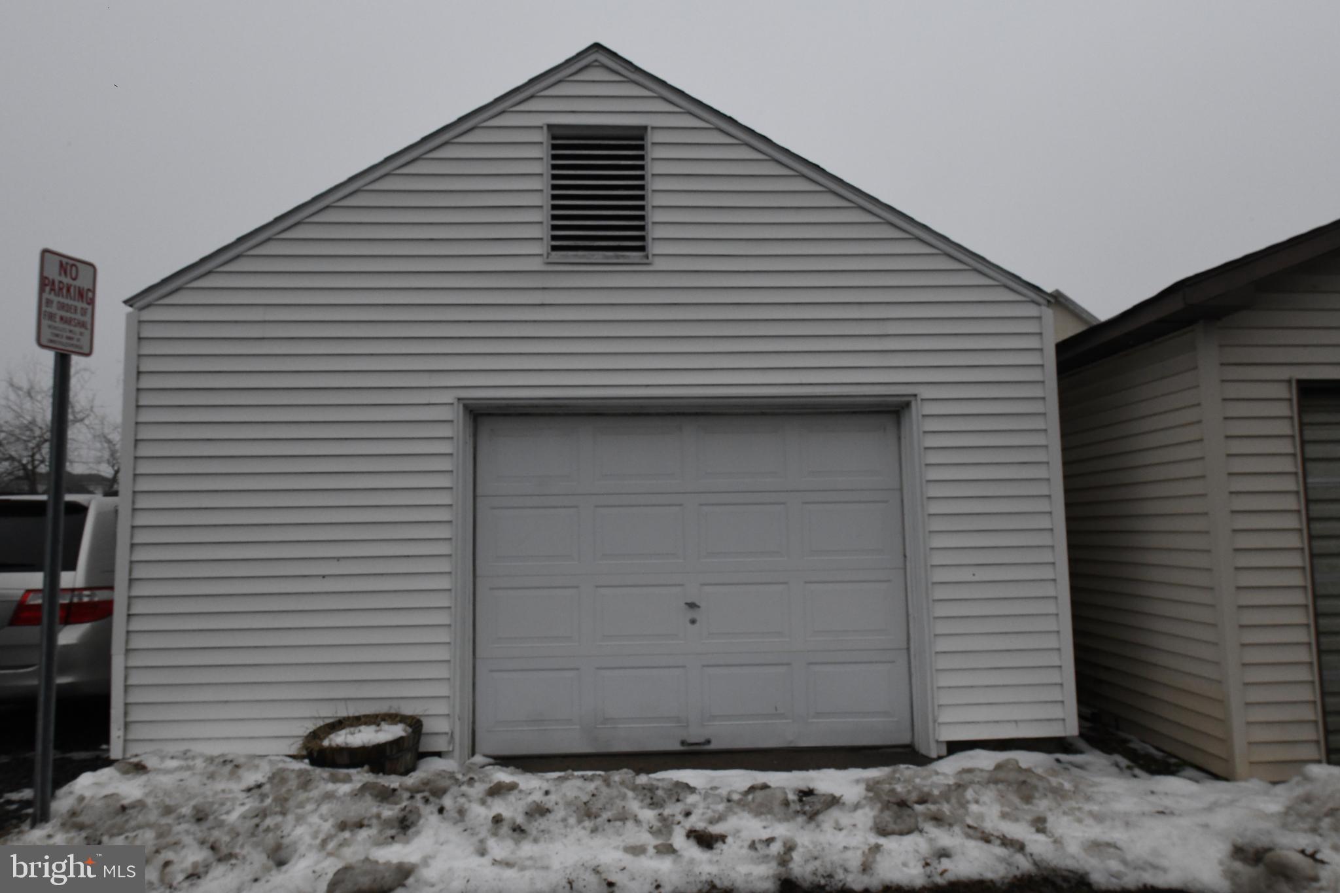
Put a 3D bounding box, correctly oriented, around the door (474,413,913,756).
[{"bbox_3d":[0.147,0.844,5.694,2.740,2.130,0.050,-1,-5,-3],"label":"door"}]

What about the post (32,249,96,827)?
[{"bbox_3d":[-2.830,0.417,4.092,0.060,2.630,0.305,-2,-5,11],"label":"post"}]

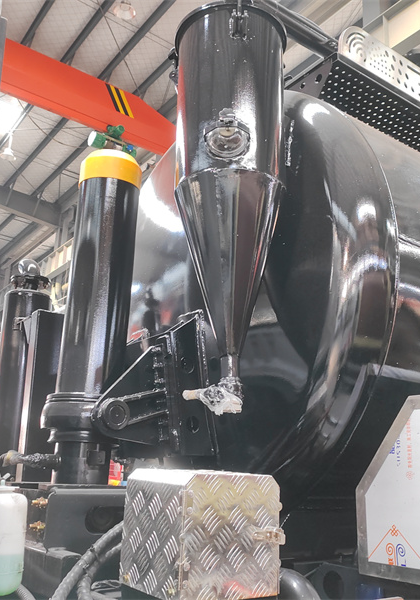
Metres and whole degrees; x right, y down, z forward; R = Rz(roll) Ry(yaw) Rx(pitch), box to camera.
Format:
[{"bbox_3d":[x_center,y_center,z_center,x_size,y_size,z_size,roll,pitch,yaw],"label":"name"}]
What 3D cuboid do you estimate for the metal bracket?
[{"bbox_3d":[-0.288,0.288,2.190,0.470,0.478,0.441,13,-19,-35],"label":"metal bracket"}]

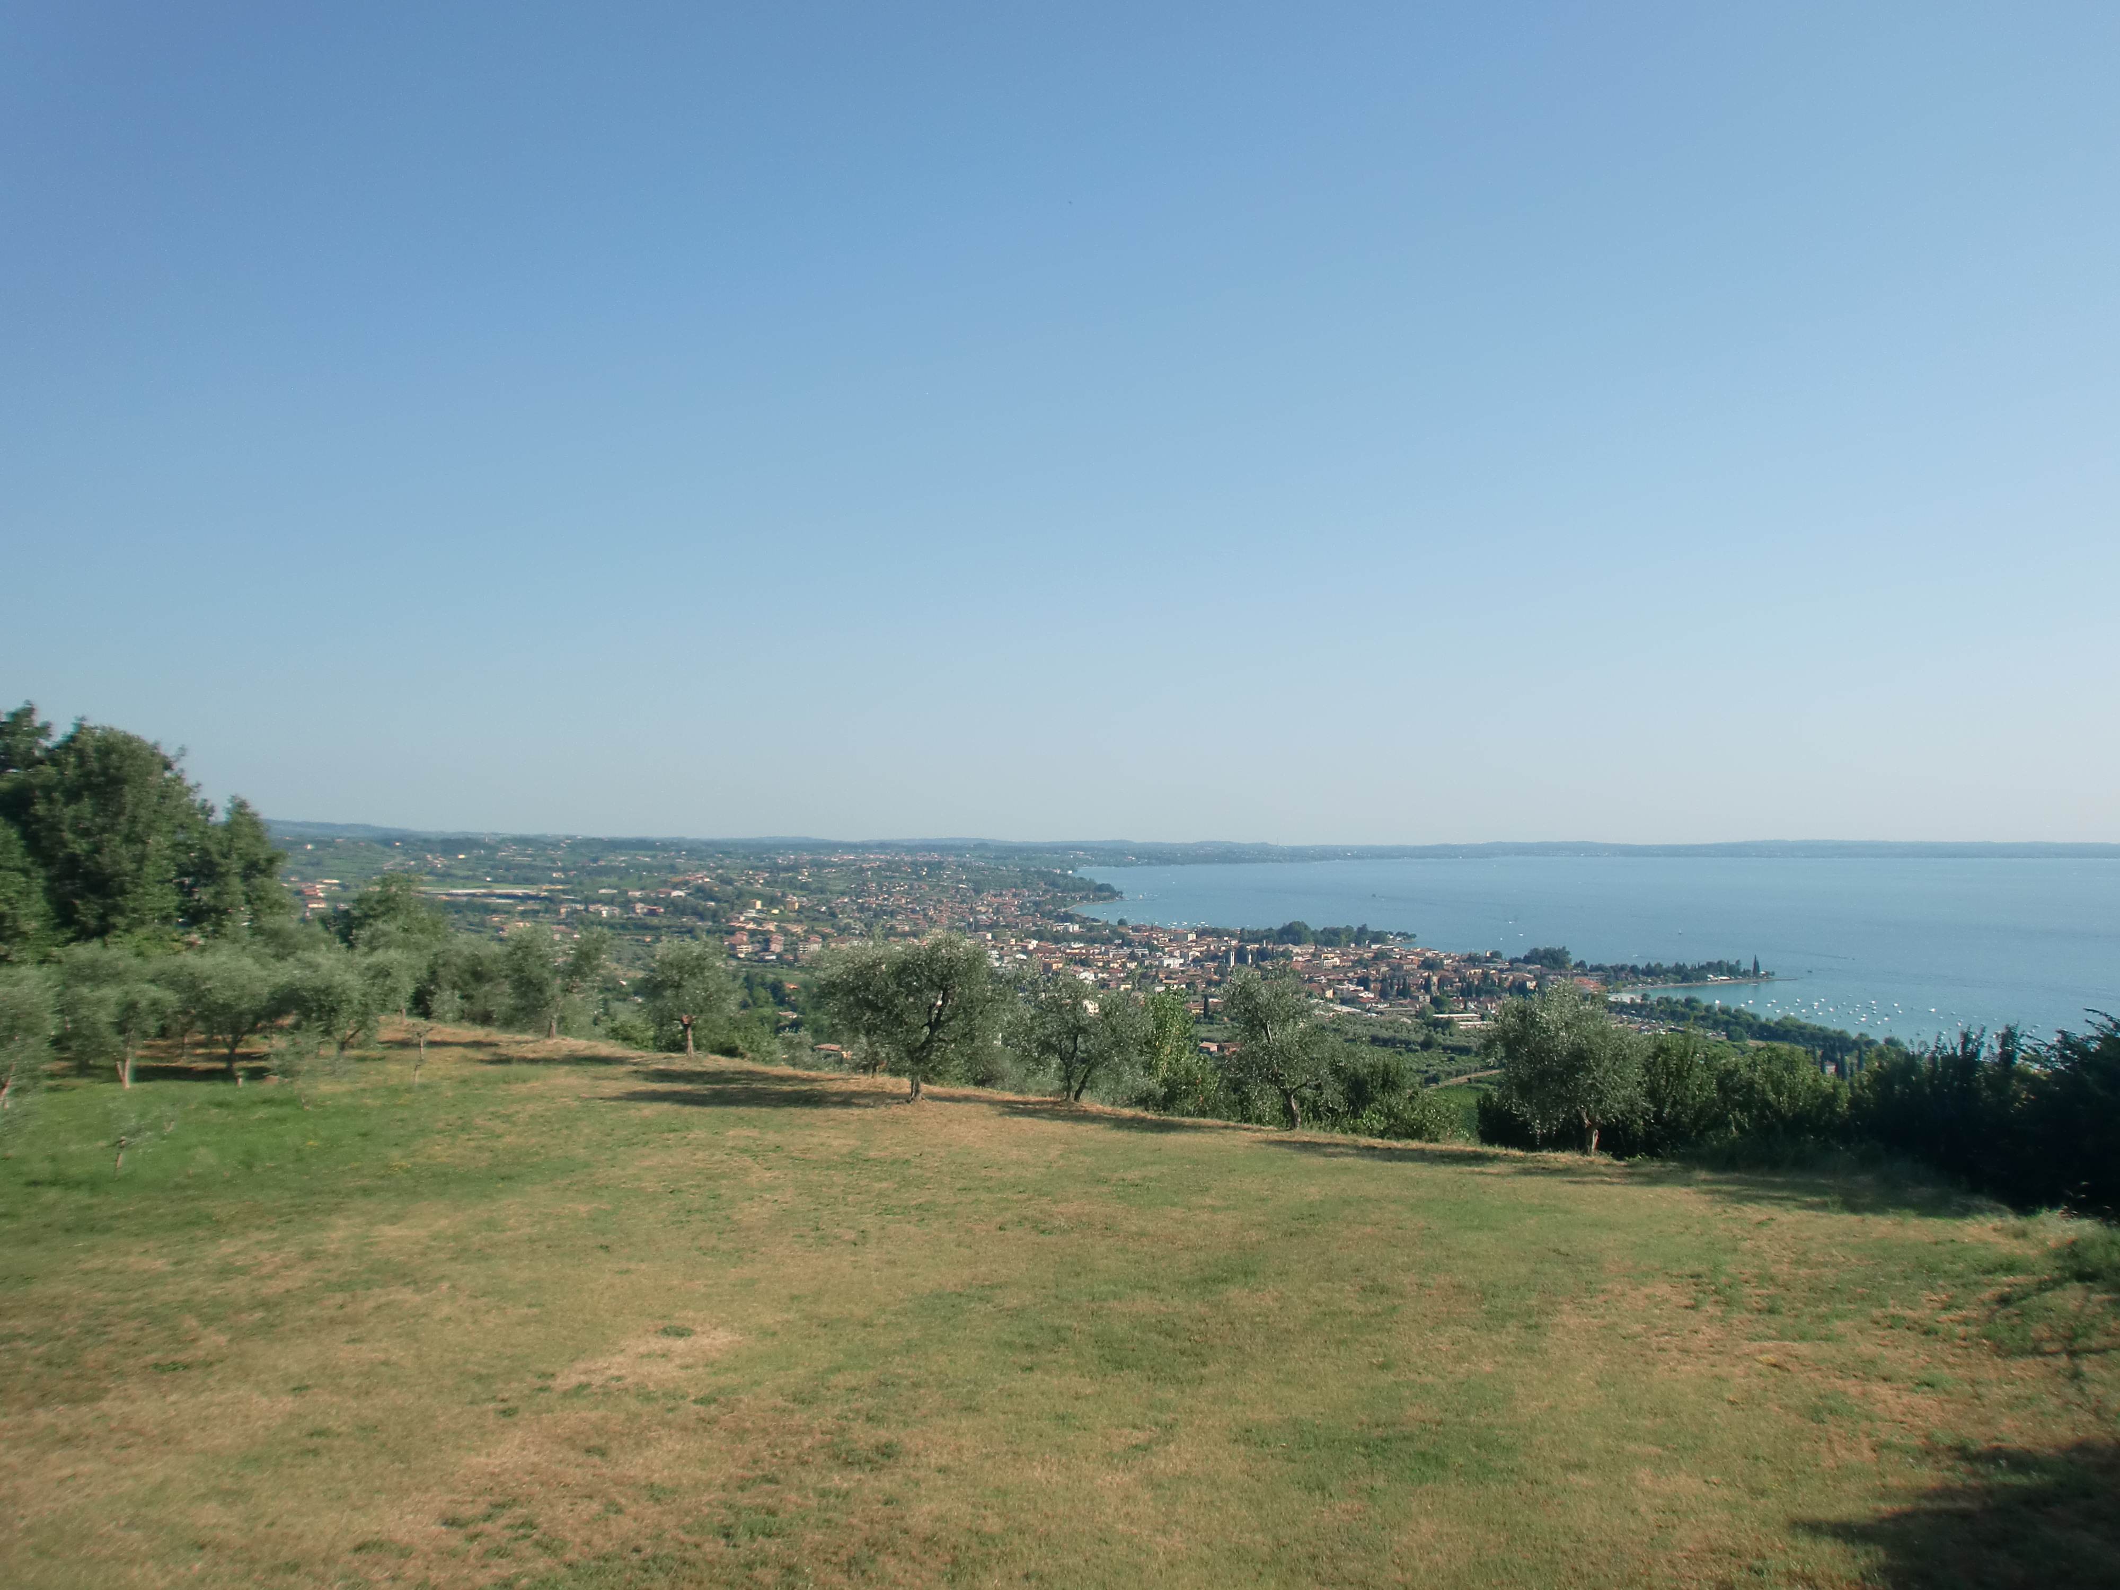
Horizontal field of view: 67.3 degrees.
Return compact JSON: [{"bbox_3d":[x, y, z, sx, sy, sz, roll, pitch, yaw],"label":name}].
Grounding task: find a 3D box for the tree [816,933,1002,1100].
[{"bbox_3d":[-3.807,5.575,40.000,4.660,4.200,4.660,0,-2,0],"label":"tree"}]

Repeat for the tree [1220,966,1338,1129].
[{"bbox_3d":[5.080,5.869,37.000,2.730,3.770,3.010,0,-2,0],"label":"tree"}]

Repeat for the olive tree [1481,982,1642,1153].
[{"bbox_3d":[11.188,6.074,35.500,3.580,3.840,3.510,0,-2,0],"label":"olive tree"}]

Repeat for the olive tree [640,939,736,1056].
[{"bbox_3d":[-11.209,6.091,48.000,2.900,3.540,3.040,0,-2,0],"label":"olive tree"}]

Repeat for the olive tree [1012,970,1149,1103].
[{"bbox_3d":[0.520,6.054,40.000,3.410,3.330,3.340,0,-2,0],"label":"olive tree"}]

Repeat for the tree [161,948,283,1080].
[{"bbox_3d":[-22.632,5.926,43.000,3.270,3.670,3.430,0,-2,0],"label":"tree"}]

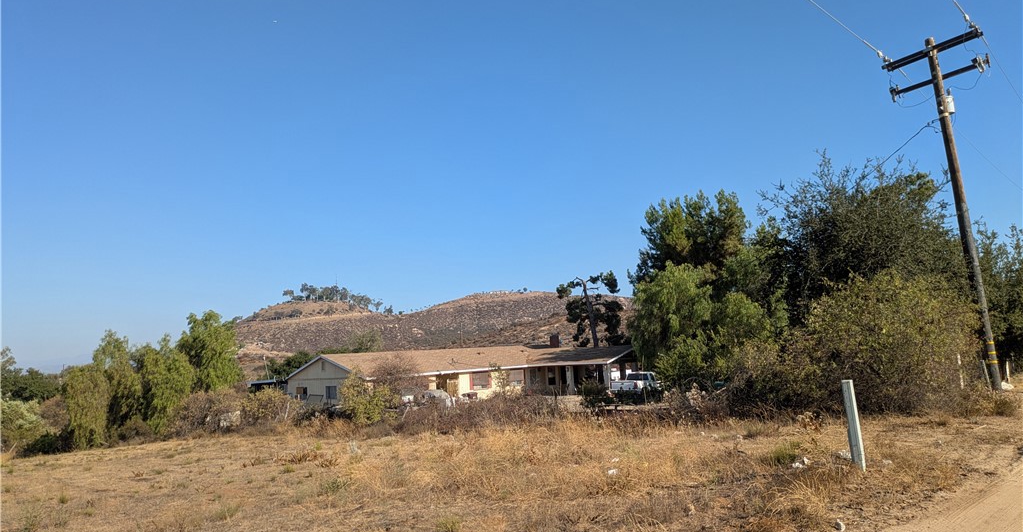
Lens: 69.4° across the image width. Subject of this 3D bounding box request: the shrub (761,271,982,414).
[{"bbox_3d":[8.702,1.710,17.888,4.828,3.214,4.200,-5,-8,25],"label":"shrub"}]

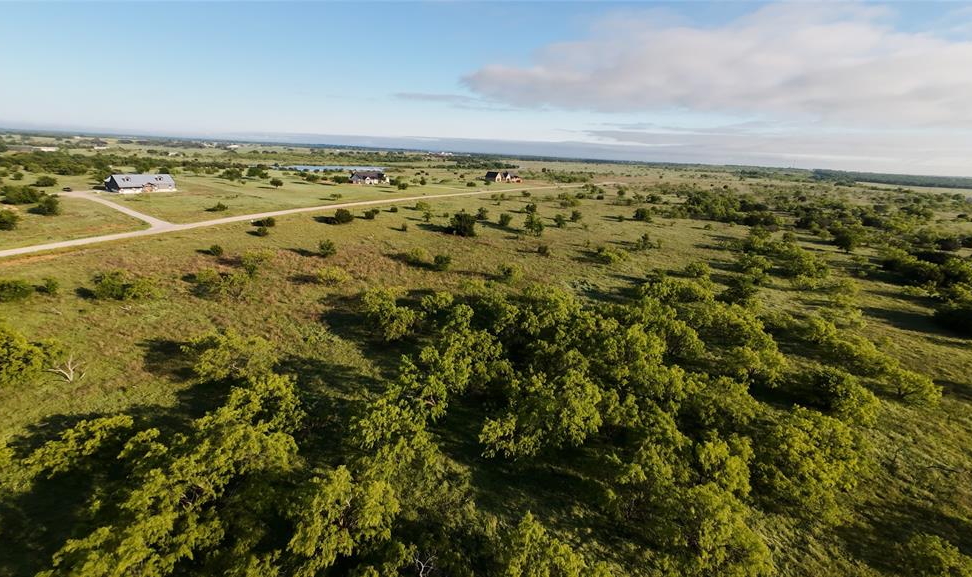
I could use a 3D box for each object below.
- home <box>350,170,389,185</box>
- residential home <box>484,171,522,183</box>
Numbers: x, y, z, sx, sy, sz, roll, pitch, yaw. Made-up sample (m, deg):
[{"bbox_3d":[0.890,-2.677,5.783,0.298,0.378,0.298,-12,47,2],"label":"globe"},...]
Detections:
[{"bbox_3d":[-87.720,-83.670,246.750,13.600,7.400,23.100,19,28,35],"label":"home"},{"bbox_3d":[17.030,-106.180,311.940,29.100,8.200,19.400,-16,29,-38],"label":"residential home"}]

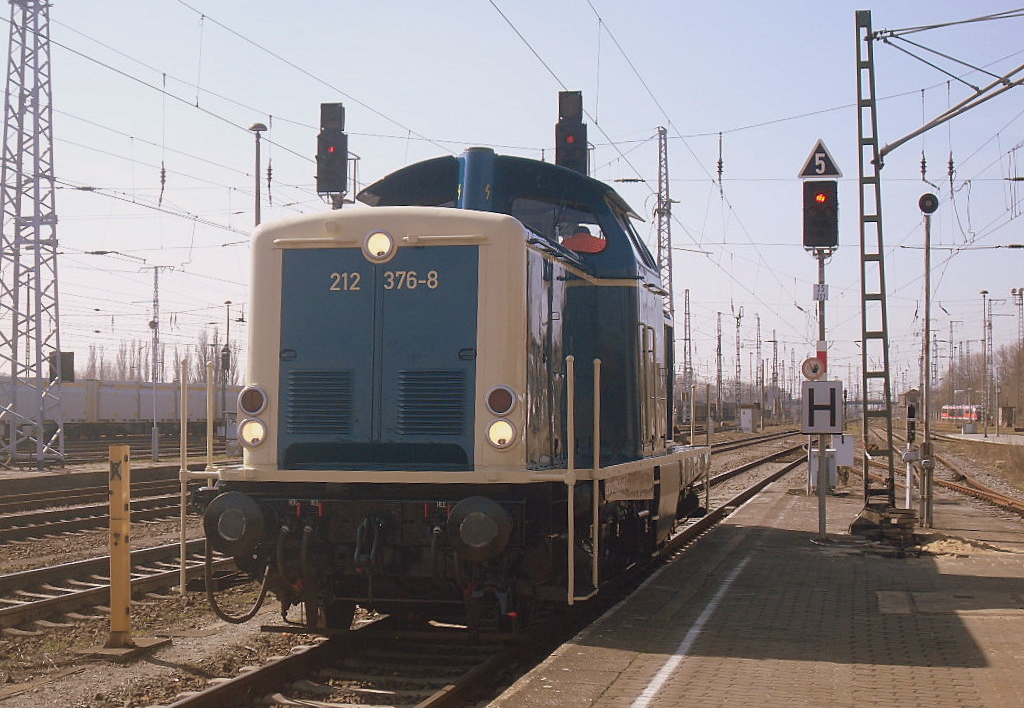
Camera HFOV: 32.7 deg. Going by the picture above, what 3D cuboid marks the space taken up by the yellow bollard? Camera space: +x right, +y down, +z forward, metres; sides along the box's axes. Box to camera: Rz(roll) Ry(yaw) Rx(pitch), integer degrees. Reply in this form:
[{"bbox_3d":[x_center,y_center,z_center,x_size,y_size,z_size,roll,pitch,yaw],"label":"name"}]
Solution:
[{"bbox_3d":[-3.173,1.558,14.173,0.170,1.627,0.190,0,-2,11],"label":"yellow bollard"}]

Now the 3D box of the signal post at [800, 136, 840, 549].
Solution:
[{"bbox_3d":[3.480,-0.163,19.680,0.500,4.503,0.400,0,-2,11],"label":"signal post"}]

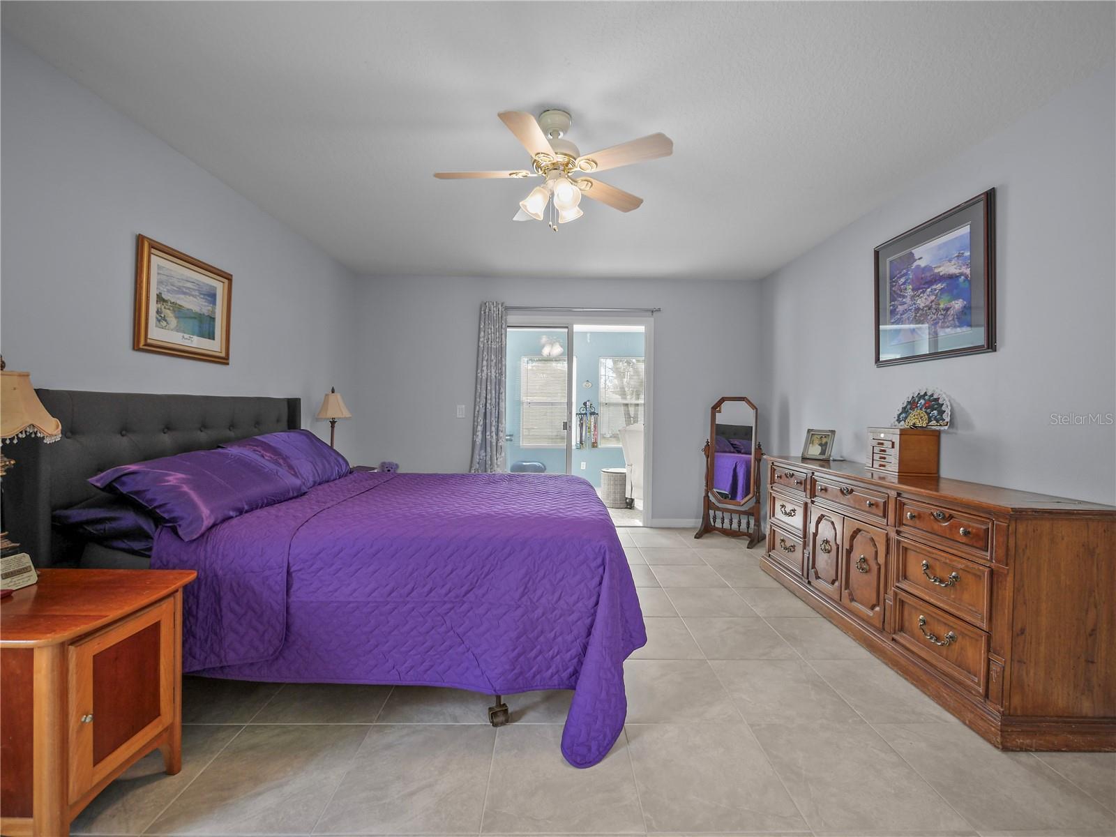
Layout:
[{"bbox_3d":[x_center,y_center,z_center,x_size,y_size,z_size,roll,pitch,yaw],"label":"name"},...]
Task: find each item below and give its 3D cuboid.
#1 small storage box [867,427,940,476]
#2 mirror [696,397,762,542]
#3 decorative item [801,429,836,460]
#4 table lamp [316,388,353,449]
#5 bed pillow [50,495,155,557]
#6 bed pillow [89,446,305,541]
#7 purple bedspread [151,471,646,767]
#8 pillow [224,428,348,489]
[{"bbox_3d":[1.914,0.178,2.521,0.205,0.245,0.275,1,1,4],"label":"small storage box"},{"bbox_3d":[1.600,0.452,4.163,0.500,1.300,0.450,1,2,38],"label":"mirror"},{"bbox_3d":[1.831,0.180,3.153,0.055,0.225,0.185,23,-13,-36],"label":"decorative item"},{"bbox_3d":[-1.718,0.099,3.460,0.255,0.680,0.255,0,1,-1],"label":"table lamp"},{"bbox_3d":[-1.509,0.356,1.868,0.470,0.170,0.720,10,1,-1],"label":"bed pillow"},{"bbox_3d":[-1.419,0.281,1.908,0.460,0.180,0.740,25,0,-3],"label":"bed pillow"},{"bbox_3d":[-0.512,0.745,2.290,1.720,0.750,1.670,0,1,-1],"label":"purple bedspread"},{"bbox_3d":[-1.508,0.229,2.626,0.460,0.180,0.740,31,1,-1],"label":"pillow"}]

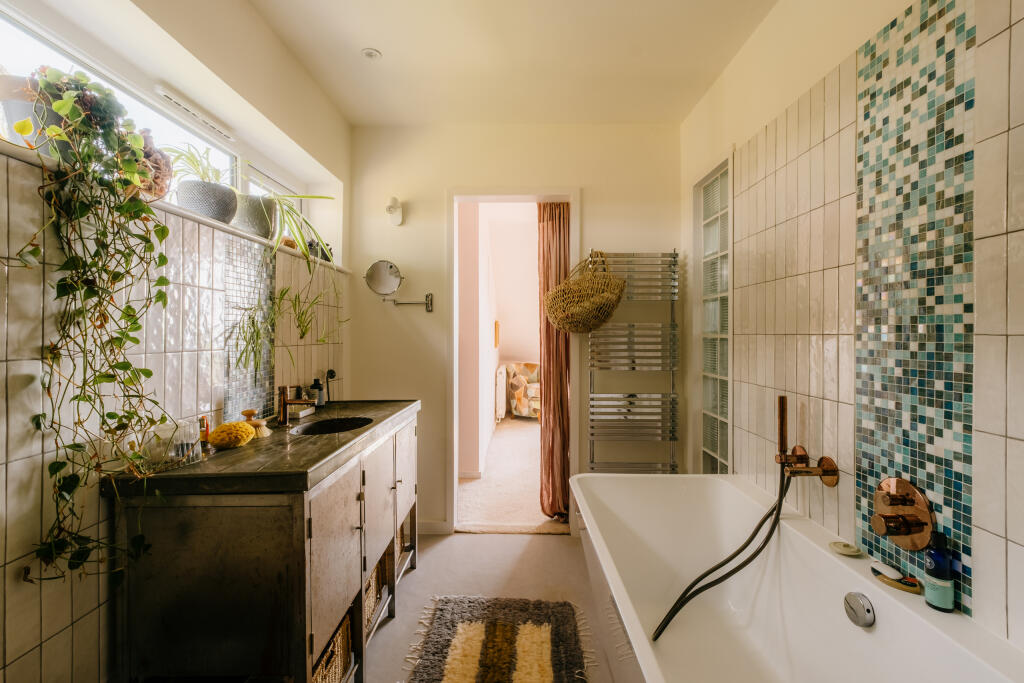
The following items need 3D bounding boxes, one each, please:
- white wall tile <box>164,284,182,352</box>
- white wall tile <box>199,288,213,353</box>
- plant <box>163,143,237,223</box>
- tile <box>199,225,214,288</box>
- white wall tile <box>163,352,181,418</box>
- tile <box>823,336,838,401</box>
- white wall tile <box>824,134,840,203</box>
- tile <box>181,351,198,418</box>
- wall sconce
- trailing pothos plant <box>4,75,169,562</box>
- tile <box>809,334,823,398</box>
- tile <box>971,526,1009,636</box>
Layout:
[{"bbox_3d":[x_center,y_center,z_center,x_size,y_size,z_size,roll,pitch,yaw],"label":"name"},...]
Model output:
[{"bbox_3d":[-0.997,-0.068,1.251,0.009,0.202,0.060,0,0,1],"label":"white wall tile"},{"bbox_3d":[-1.011,-0.072,1.401,0.010,0.202,0.062,0,1,0],"label":"white wall tile"},{"bbox_3d":[-1.108,-0.554,1.533,0.200,0.290,0.200,0,1,0],"label":"plant"},{"bbox_3d":[-0.994,-0.274,1.379,0.009,0.202,0.062,0,0,1],"label":"tile"},{"bbox_3d":[-1.000,0.132,1.256,0.010,0.203,0.062,0,1,1],"label":"white wall tile"},{"bbox_3d":[1.002,0.083,1.334,0.010,0.202,0.062,0,1,0],"label":"tile"},{"bbox_3d":[1.017,-0.539,1.343,0.010,0.204,0.062,0,1,0],"label":"white wall tile"},{"bbox_3d":[-1.000,0.131,1.321,0.010,0.203,0.062,0,1,1],"label":"tile"},{"bbox_3d":[-0.681,-0.759,2.490,0.098,0.165,0.110,0,1,0],"label":"wall sconce"},{"bbox_3d":[-0.946,-0.064,0.994,0.300,1.060,0.400,0,1,1],"label":"trailing pothos plant"},{"bbox_3d":[0.981,0.080,1.370,0.010,0.200,0.060,0,0,0],"label":"tile"},{"bbox_3d":[0.989,0.495,0.878,0.009,0.202,0.059,0,0,0],"label":"tile"}]

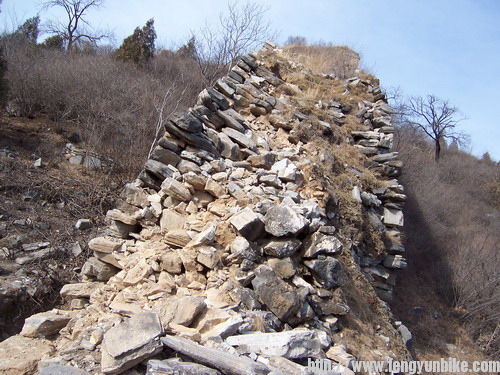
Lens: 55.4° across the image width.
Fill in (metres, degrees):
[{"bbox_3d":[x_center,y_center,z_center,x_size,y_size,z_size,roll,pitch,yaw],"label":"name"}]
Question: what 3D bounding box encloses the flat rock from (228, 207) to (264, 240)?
[{"bbox_3d":[-0.044,0.453,6.000,0.340,0.260,0.300,-34,24,-27],"label":"flat rock"}]

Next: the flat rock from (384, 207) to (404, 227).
[{"bbox_3d":[2.137,0.432,7.100,0.310,0.260,0.300,0,-2,6],"label":"flat rock"}]

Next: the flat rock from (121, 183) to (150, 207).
[{"bbox_3d":[-1.440,0.085,6.010,0.361,0.228,0.291,6,17,-1],"label":"flat rock"}]

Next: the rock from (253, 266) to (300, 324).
[{"bbox_3d":[0.258,1.028,4.654,0.305,0.180,0.457,-33,53,-20],"label":"rock"}]

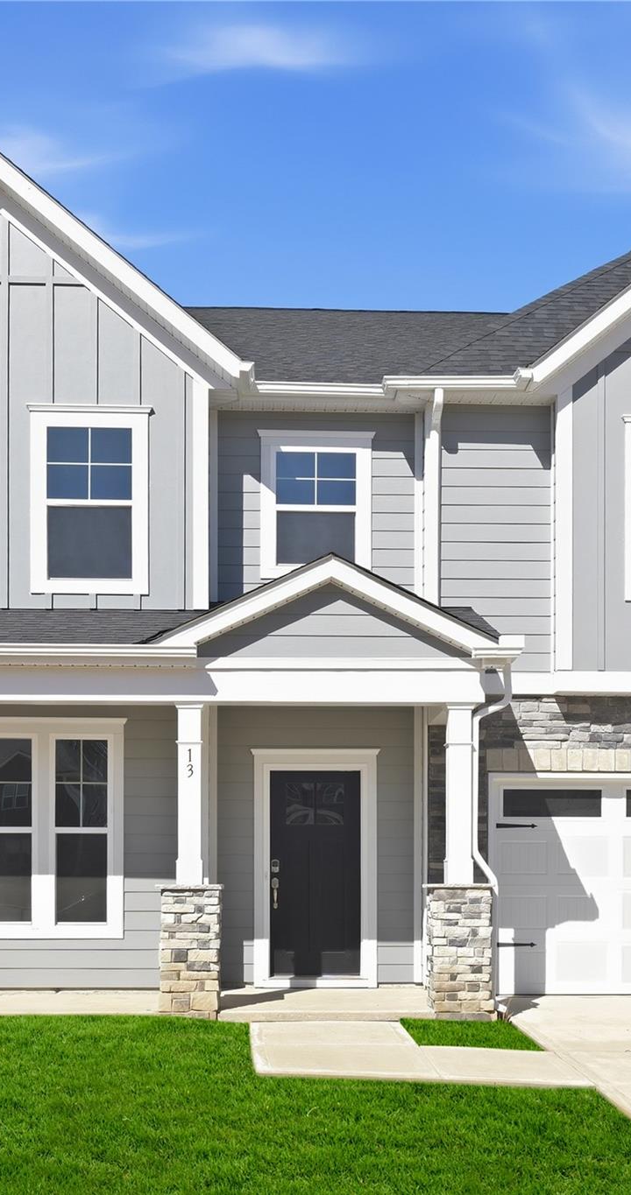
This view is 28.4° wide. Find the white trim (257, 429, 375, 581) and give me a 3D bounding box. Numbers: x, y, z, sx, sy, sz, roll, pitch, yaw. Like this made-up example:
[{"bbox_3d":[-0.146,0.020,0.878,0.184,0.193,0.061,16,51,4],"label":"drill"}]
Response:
[{"bbox_3d":[0.012,-0.917,12.330,1.161,1.501,0.070,0,0,-3],"label":"white trim"}]

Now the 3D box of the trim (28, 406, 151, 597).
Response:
[{"bbox_3d":[-2.095,-0.892,11.574,1.099,1.732,0.100,0,0,-3],"label":"trim"}]

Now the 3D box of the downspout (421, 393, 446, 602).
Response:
[{"bbox_3d":[1.138,-0.967,11.930,0.195,2.068,0.320,0,0,-3],"label":"downspout"}]

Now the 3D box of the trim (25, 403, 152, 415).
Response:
[{"bbox_3d":[-2.097,-1.749,11.544,1.157,0.111,0.070,0,0,-3],"label":"trim"}]

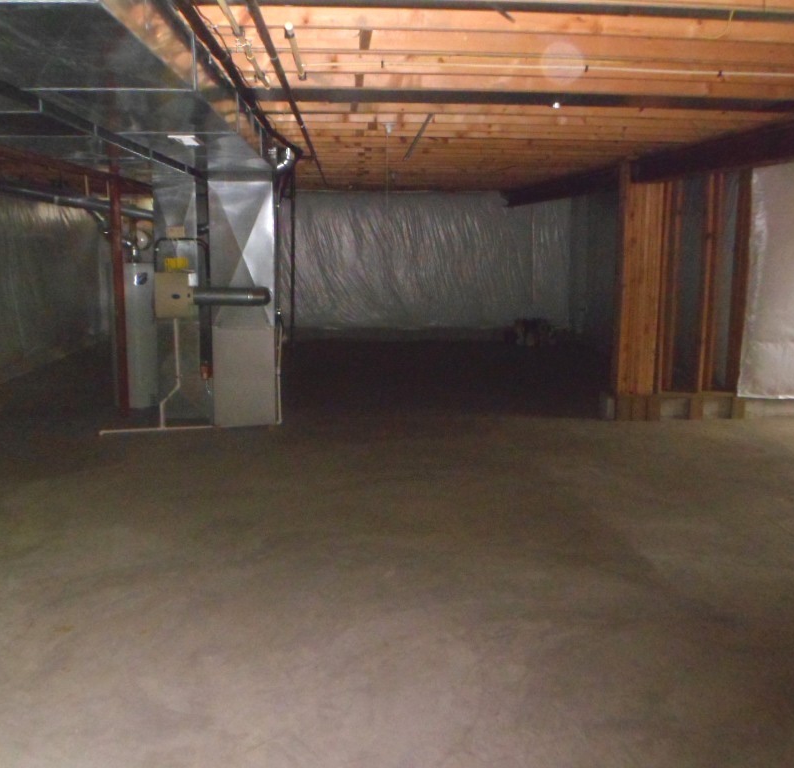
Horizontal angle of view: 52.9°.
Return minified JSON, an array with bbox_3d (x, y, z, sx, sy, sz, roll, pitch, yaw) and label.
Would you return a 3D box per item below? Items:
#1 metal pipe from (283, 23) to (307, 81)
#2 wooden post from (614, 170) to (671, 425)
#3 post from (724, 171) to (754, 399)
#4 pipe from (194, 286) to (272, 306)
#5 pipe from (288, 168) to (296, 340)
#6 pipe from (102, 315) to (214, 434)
[{"bbox_3d":[-0.433,-1.417,3.463,0.030,0.035,1.020,0,10,-4],"label":"metal pipe"},{"bbox_3d":[2.323,-0.858,7.587,0.380,2.400,0.150,0,10,-4],"label":"wooden post"},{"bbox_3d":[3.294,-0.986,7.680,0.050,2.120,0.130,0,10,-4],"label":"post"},{"bbox_3d":[-1.421,-0.750,6.857,0.680,0.160,0.180,0,10,-4],"label":"pipe"},{"bbox_3d":[-0.964,-1.179,7.411,0.035,1.600,0.035,0,10,-4],"label":"pipe"},{"bbox_3d":[-2.071,-0.065,6.845,0.950,0.990,0.100,-3,11,-19],"label":"pipe"}]

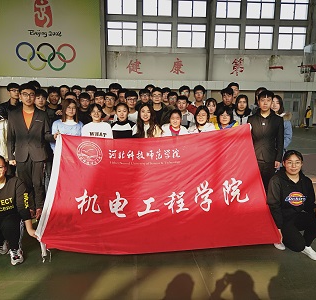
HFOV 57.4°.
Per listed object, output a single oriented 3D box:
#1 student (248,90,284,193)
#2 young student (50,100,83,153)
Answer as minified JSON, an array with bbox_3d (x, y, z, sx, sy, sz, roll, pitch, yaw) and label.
[{"bbox_3d":[1.449,0.073,3.982,0.470,1.745,0.300,4,9,20],"label":"student"},{"bbox_3d":[-1.209,0.113,3.972,0.450,1.609,0.320,-2,9,-17],"label":"young student"}]

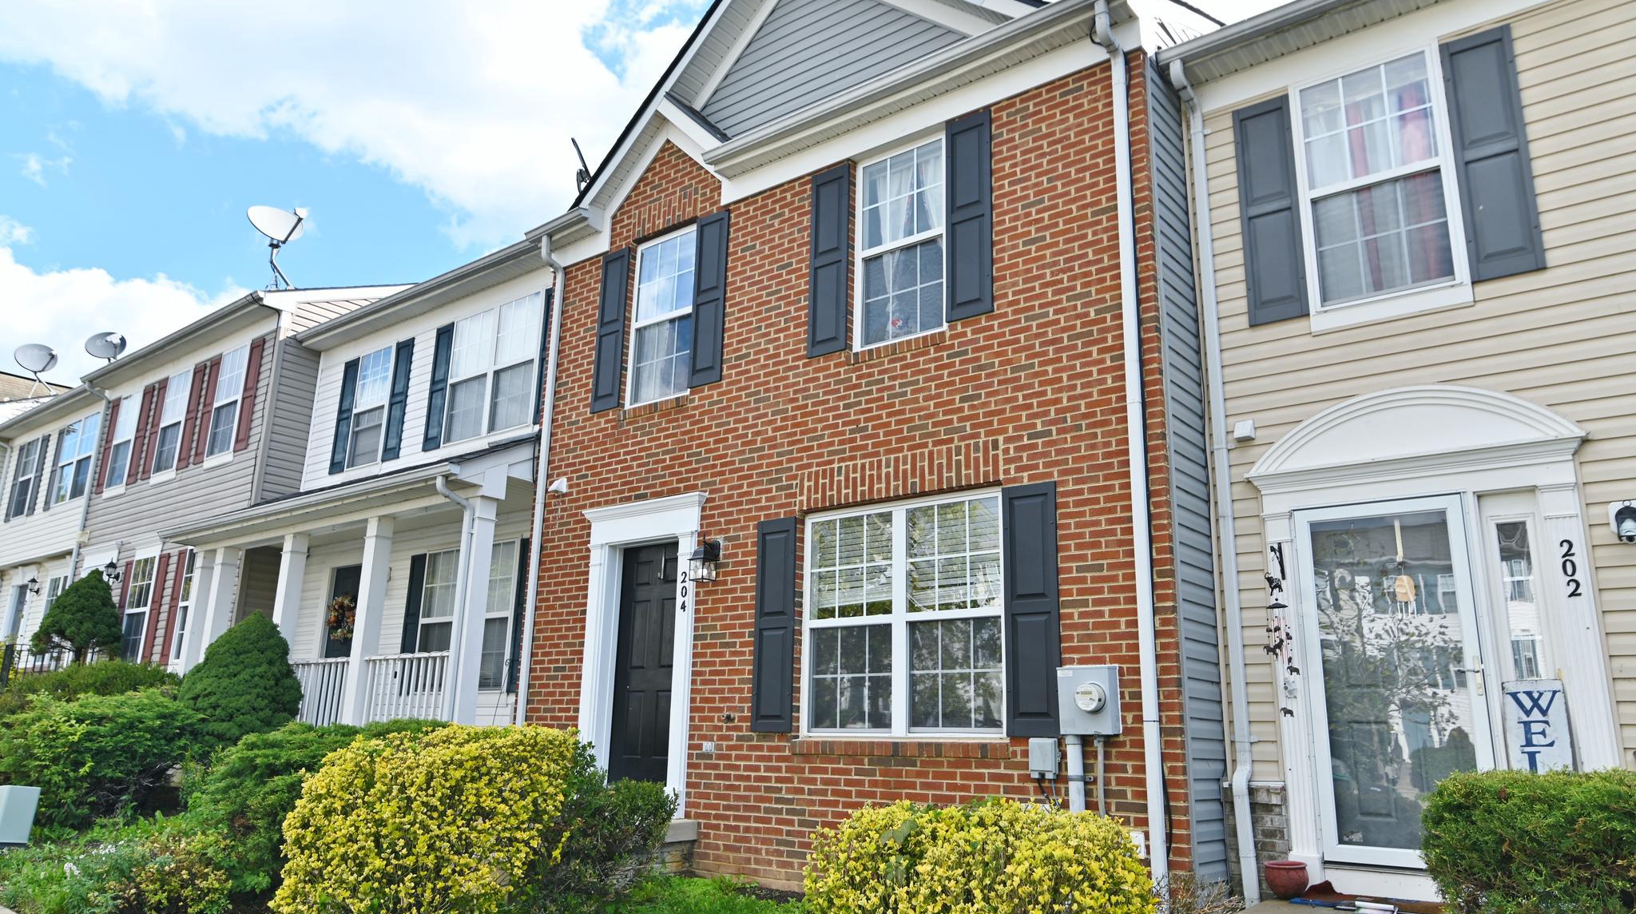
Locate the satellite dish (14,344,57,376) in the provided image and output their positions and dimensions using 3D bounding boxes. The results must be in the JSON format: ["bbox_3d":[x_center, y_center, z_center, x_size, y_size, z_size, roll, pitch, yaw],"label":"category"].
[{"bbox_3d":[-16.382,-2.112,23.003,0.620,0.620,0.850,-8,-17,31],"label":"satellite dish"}]

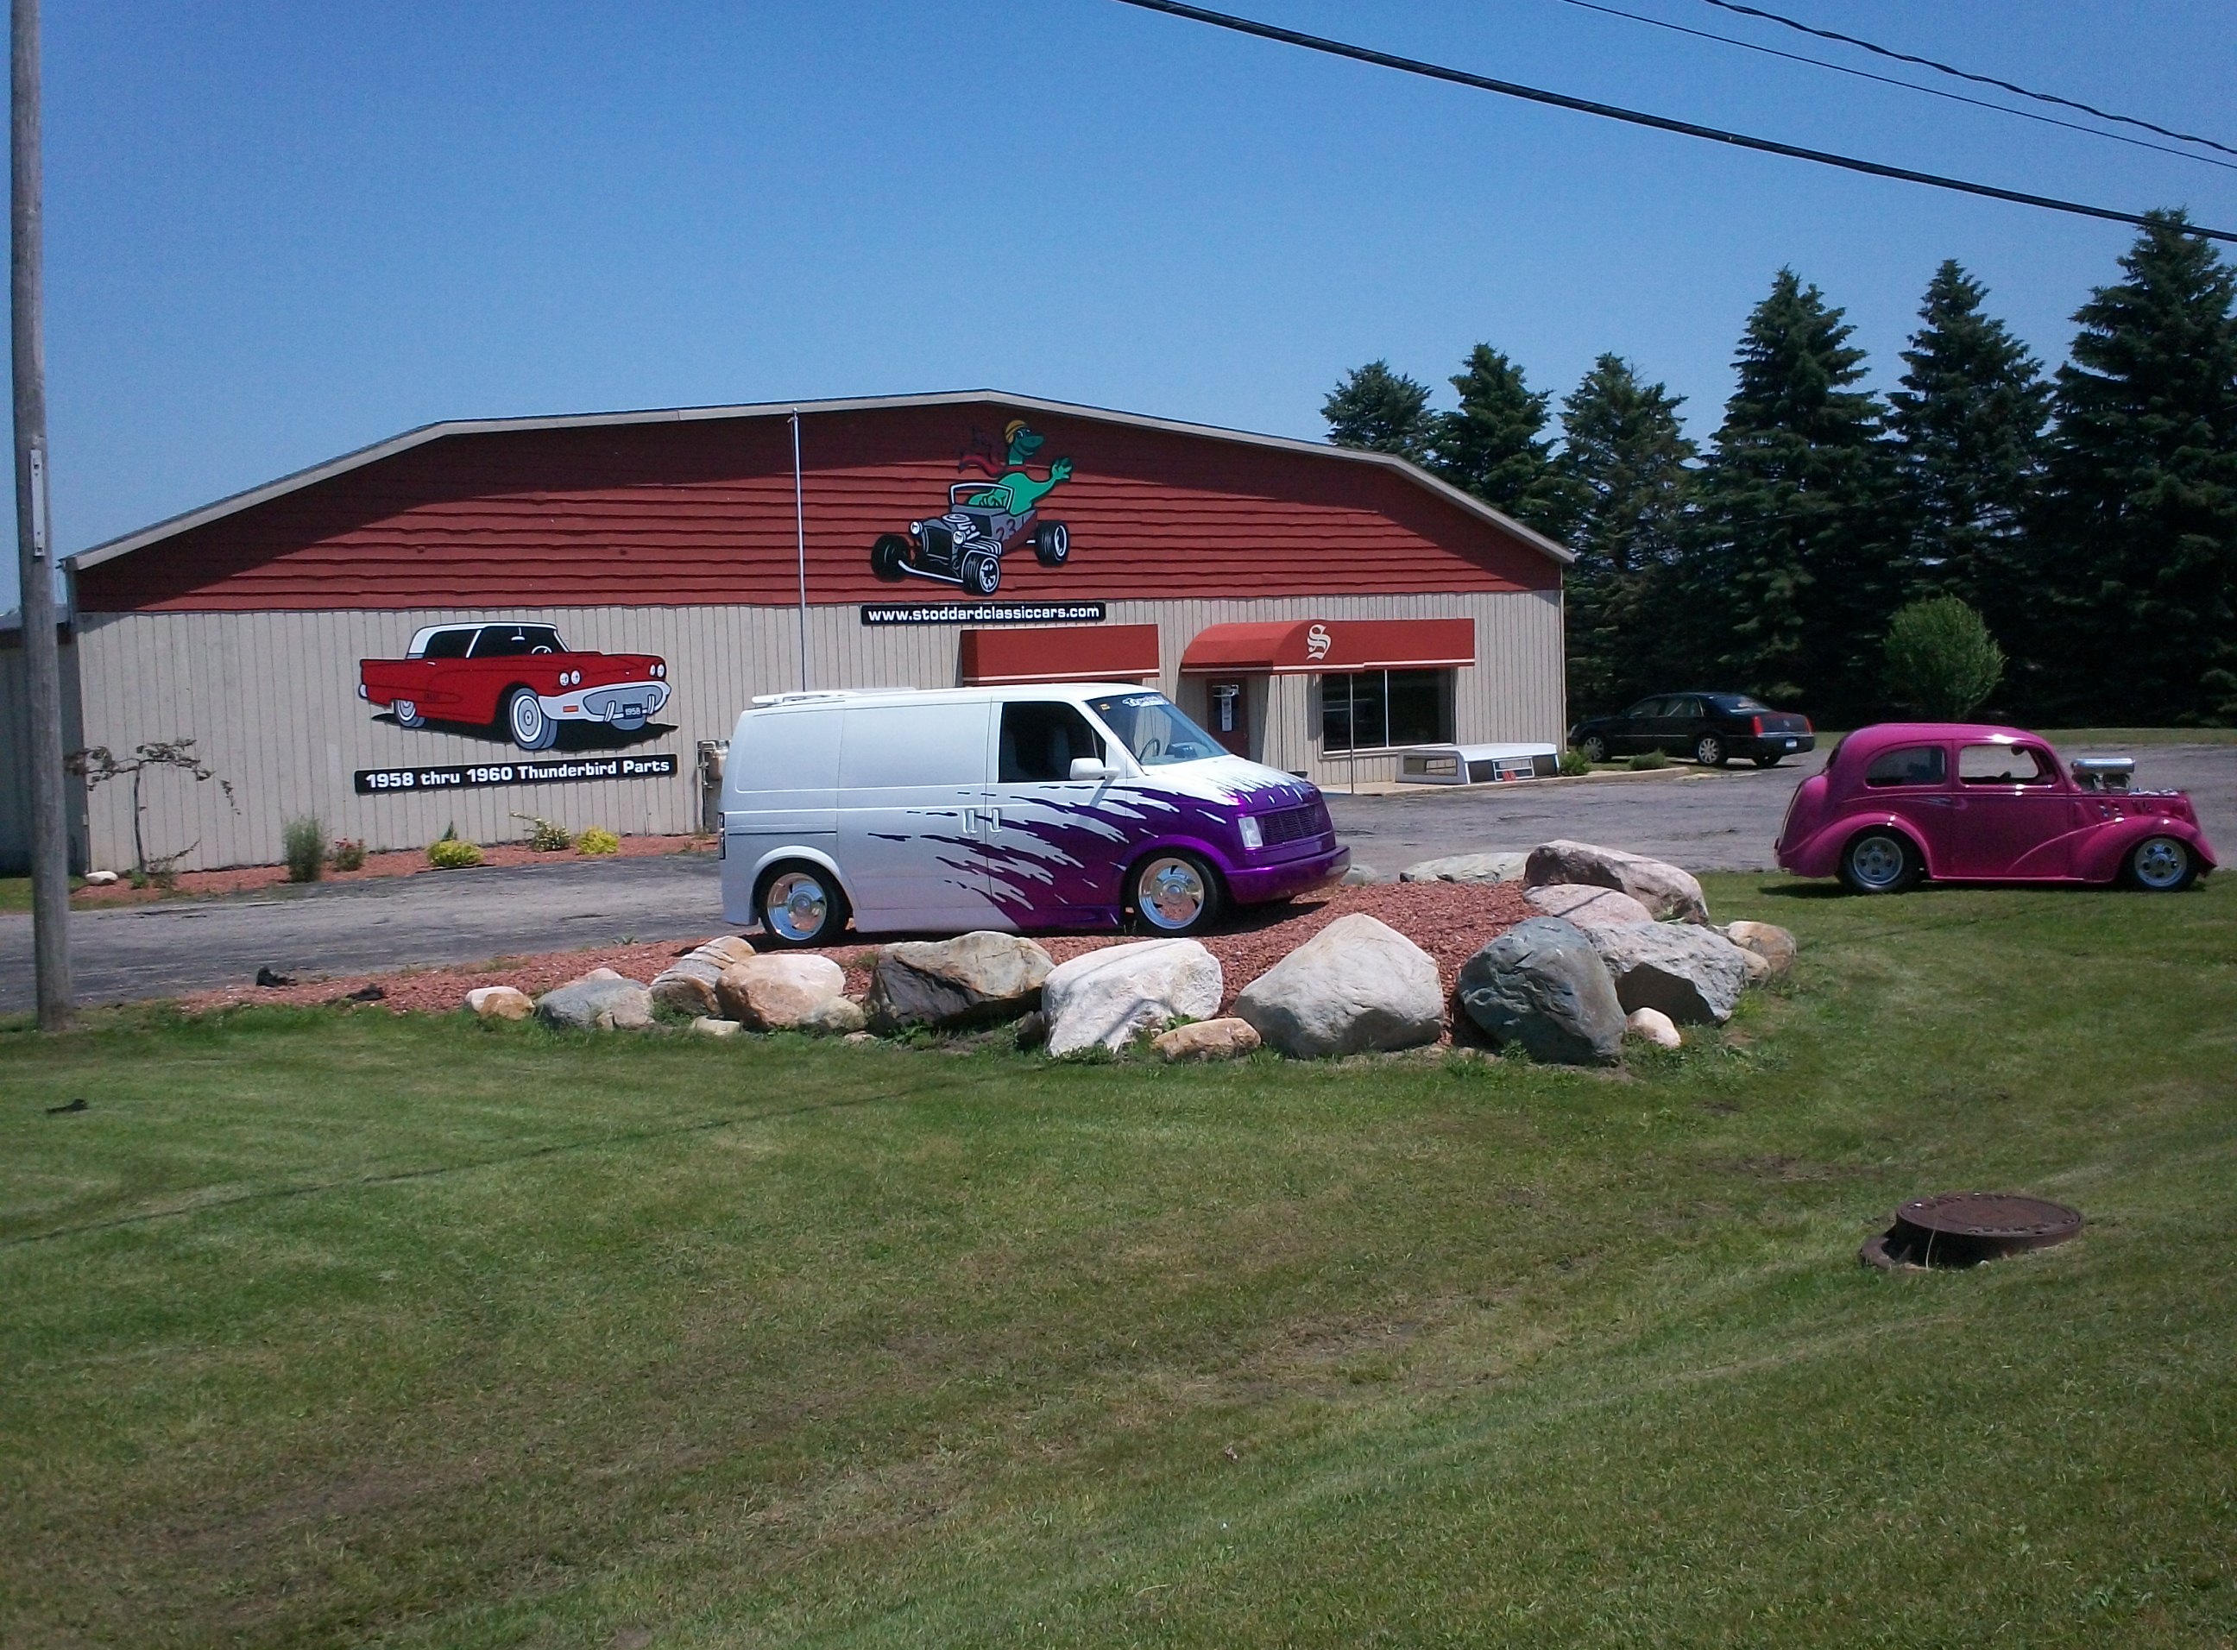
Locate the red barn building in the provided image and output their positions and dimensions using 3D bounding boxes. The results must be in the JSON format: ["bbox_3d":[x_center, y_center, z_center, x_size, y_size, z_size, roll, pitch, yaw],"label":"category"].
[{"bbox_3d":[-10.539,-4.312,51.743,30.300,7.000,26.000,-5,6,-39],"label":"red barn building"}]

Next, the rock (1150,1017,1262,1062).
[{"bbox_3d":[0.494,1.196,13.976,0.600,0.250,0.380,-1,4,2],"label":"rock"}]

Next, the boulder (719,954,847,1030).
[{"bbox_3d":[-2.050,1.020,15.000,0.780,0.460,0.600,-2,4,-8],"label":"boulder"}]

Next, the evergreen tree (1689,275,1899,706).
[{"bbox_3d":[17.833,-8.743,65.000,5.900,12.000,5.900,-1,5,0],"label":"evergreen tree"}]

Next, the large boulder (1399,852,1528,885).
[{"bbox_3d":[2.884,0.424,20.204,1.200,0.360,0.800,-1,4,8],"label":"large boulder"}]

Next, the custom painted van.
[{"bbox_3d":[-0.578,-0.115,17.746,4.280,1.780,1.920,-2,3,22],"label":"custom painted van"}]

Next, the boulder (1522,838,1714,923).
[{"bbox_3d":[3.714,0.430,18.312,1.360,0.600,0.900,-1,4,11],"label":"boulder"}]

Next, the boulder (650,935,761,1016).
[{"bbox_3d":[-2.445,0.907,14.650,0.680,0.420,0.600,-1,5,0],"label":"boulder"}]

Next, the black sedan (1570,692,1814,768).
[{"bbox_3d":[11.377,-1.966,49.209,1.900,1.460,5.250,-5,5,-36],"label":"black sedan"}]

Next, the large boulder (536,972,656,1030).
[{"bbox_3d":[-3.011,1.022,14.150,0.680,0.320,0.500,-1,5,0],"label":"large boulder"}]

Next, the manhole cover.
[{"bbox_3d":[2.926,1.384,8.400,0.740,0.150,0.720,0,5,19],"label":"manhole cover"}]

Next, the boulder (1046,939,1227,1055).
[{"bbox_3d":[0.066,0.975,14.322,1.030,0.650,0.750,-2,4,0],"label":"boulder"}]

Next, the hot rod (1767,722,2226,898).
[{"bbox_3d":[7.690,-0.197,21.667,3.580,1.440,1.480,0,4,15],"label":"hot rod"}]

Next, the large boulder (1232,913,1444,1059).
[{"bbox_3d":[1.263,0.896,14.188,1.200,0.780,0.900,-1,4,5],"label":"large boulder"}]

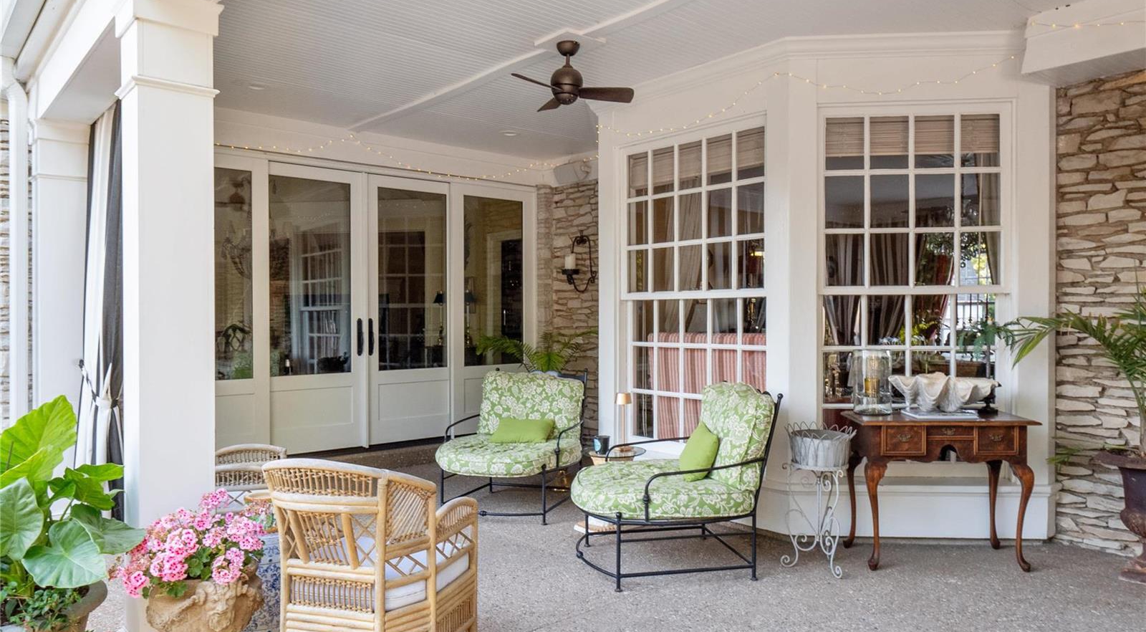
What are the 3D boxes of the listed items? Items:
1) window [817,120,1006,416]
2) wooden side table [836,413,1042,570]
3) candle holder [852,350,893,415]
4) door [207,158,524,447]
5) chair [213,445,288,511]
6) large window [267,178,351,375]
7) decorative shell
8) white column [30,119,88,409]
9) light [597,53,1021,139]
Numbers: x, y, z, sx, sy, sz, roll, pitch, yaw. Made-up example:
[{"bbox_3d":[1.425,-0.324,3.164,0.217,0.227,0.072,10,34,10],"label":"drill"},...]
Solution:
[{"bbox_3d":[2.000,-0.166,4.501,1.050,2.050,0.100,0,0,4],"label":"window"},{"bbox_3d":[1.940,0.920,4.110,0.900,0.755,0.450,0,0,3],"label":"wooden side table"},{"bbox_3d":[1.657,0.361,4.220,0.208,0.345,0.208,0,0,3],"label":"candle holder"},{"bbox_3d":[-1.785,-0.067,6.552,3.640,2.380,0.120,0,0,-41],"label":"door"},{"bbox_3d":[-1.670,0.905,3.580,0.620,0.800,0.640,0,0,-18],"label":"chair"},{"bbox_3d":[-2.127,-0.319,6.212,0.690,1.600,0.050,0,0,-41],"label":"large window"},{"bbox_3d":[2.063,0.423,4.250,0.570,0.205,0.320,0,0,4],"label":"decorative shell"},{"bbox_3d":[-3.163,0.072,4.717,0.310,2.461,0.310,0,0,-41],"label":"white column"},{"bbox_3d":[1.235,-1.384,4.768,2.700,0.240,0.560,0,0,29],"label":"light"}]

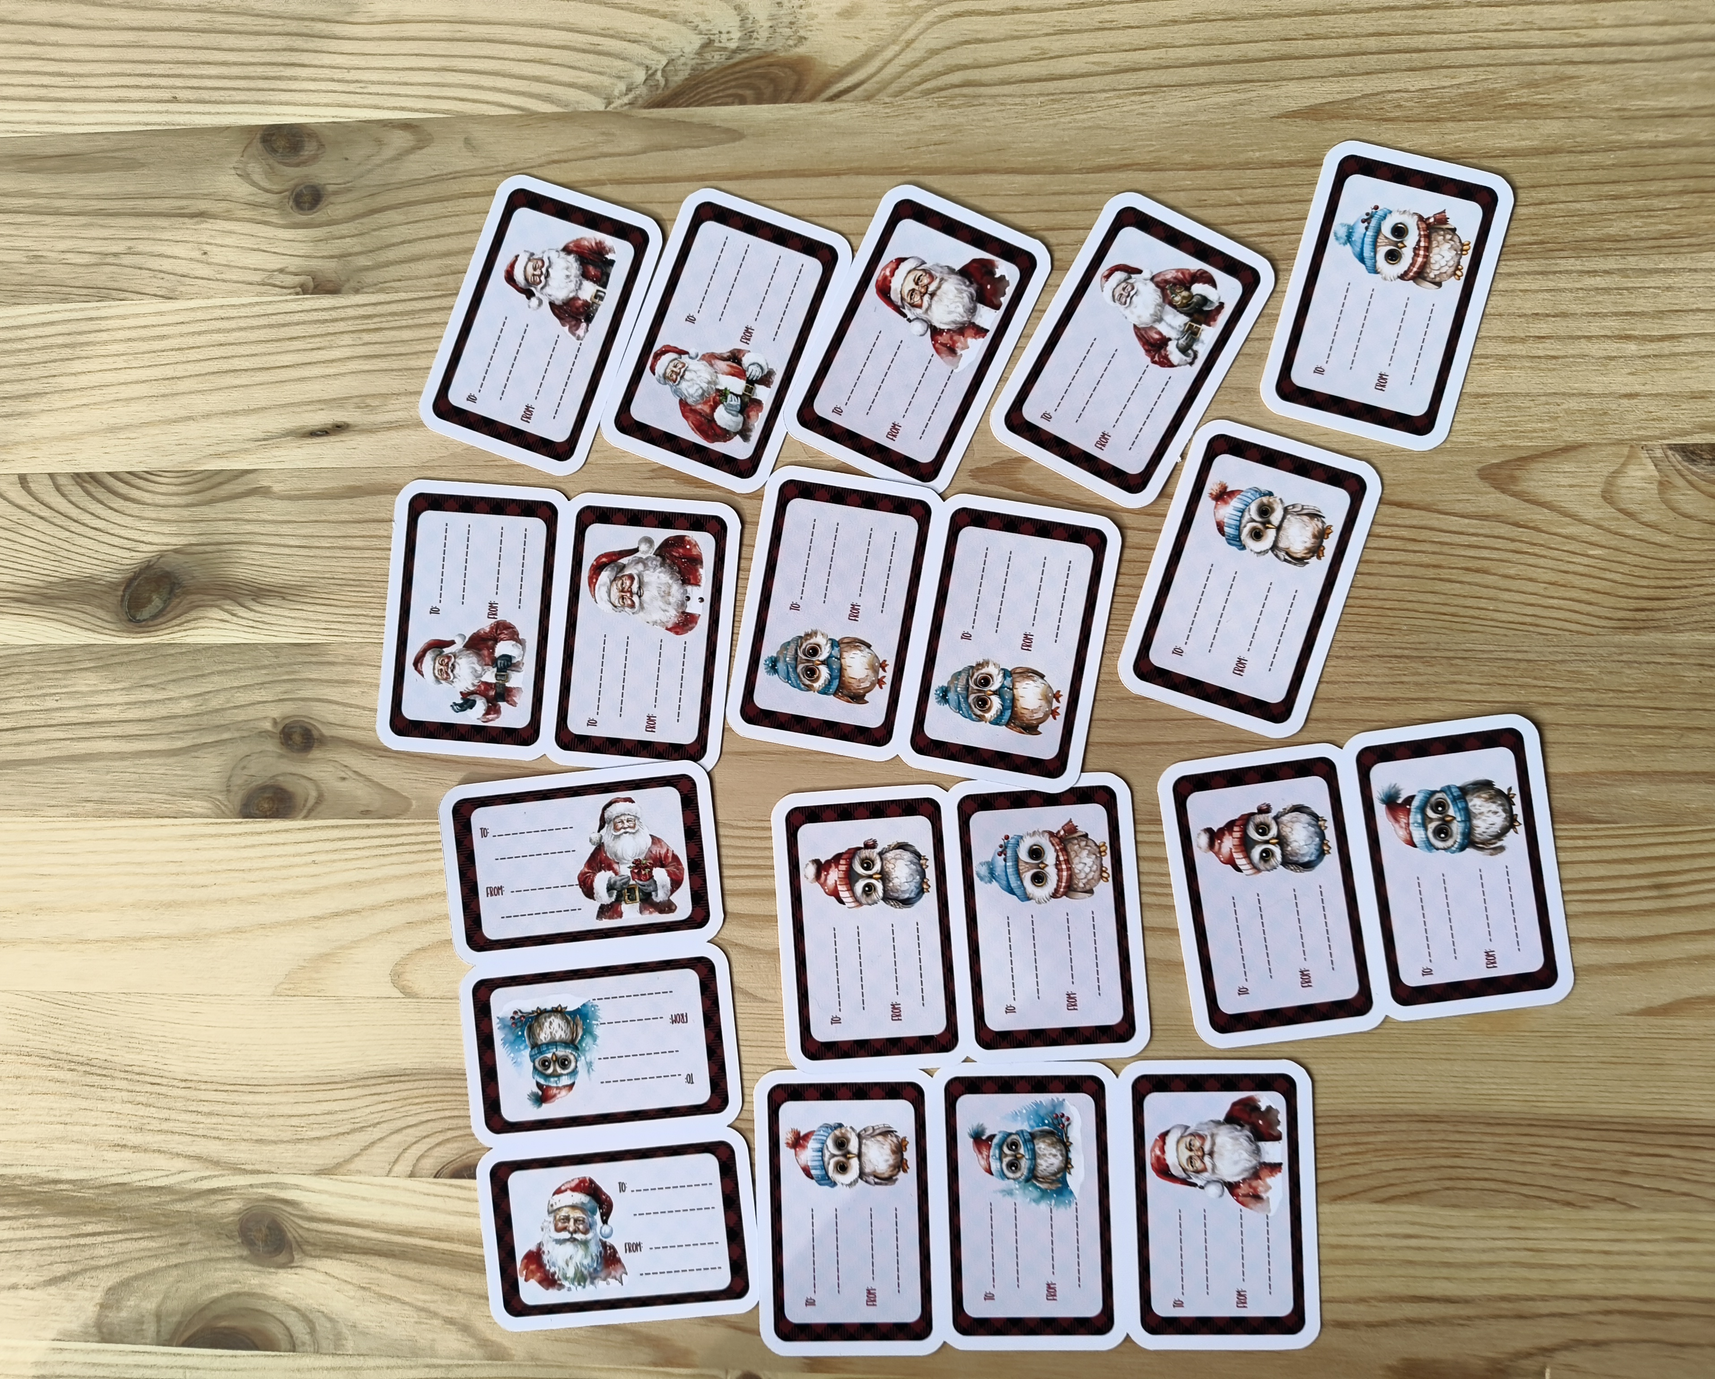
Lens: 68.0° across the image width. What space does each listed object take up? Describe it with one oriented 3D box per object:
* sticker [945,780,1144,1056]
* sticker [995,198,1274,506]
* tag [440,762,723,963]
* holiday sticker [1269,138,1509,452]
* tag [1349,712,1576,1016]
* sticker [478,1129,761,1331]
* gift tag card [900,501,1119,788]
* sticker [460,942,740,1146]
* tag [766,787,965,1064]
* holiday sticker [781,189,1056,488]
[{"bbox_3d":[0.050,0.061,0.339,0.050,0.001,0.076,-4,88,4],"label":"sticker"},{"bbox_3d":[0.074,-0.091,0.341,0.050,0.001,0.076,29,91,4],"label":"sticker"},{"bbox_3d":[-0.077,0.049,0.354,0.077,0.001,0.051,-7,88,4],"label":"tag"},{"bbox_3d":[0.142,-0.106,0.341,0.051,0.001,0.077,16,90,5],"label":"holiday sticker"},{"bbox_3d":[0.159,0.047,0.336,0.051,0.001,0.077,-8,88,4],"label":"tag"},{"bbox_3d":[-0.065,0.147,0.346,0.076,0.001,0.050,-7,88,4],"label":"sticker"},{"bbox_3d":[0.041,-0.013,0.342,0.050,0.001,0.076,10,90,5],"label":"gift tag card"},{"bbox_3d":[-0.071,0.097,0.348,0.076,0.001,0.050,-7,88,4],"label":"sticker"},{"bbox_3d":[0.004,0.066,0.348,0.051,0.001,0.077,-4,88,4],"label":"tag"},{"bbox_3d":[0.016,-0.096,0.350,0.051,0.001,0.077,25,91,4],"label":"holiday sticker"}]

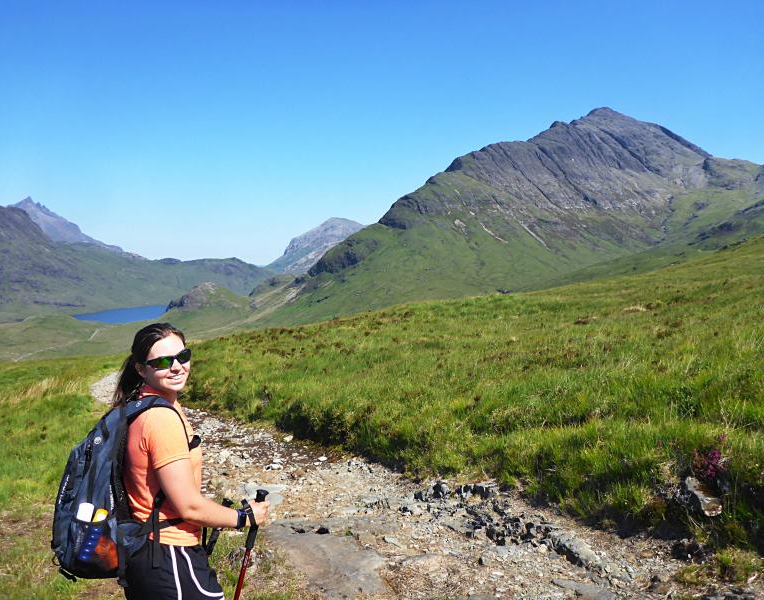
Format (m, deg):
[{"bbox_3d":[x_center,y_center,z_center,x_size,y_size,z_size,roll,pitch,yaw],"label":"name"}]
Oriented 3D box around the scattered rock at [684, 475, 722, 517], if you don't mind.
[{"bbox_3d":[1.907,1.169,3.850,0.220,0.200,0.200,2,4,26],"label":"scattered rock"}]

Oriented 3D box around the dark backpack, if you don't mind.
[{"bbox_3d":[-0.793,0.564,2.000,0.360,0.530,0.320,5,0,-35],"label":"dark backpack"}]

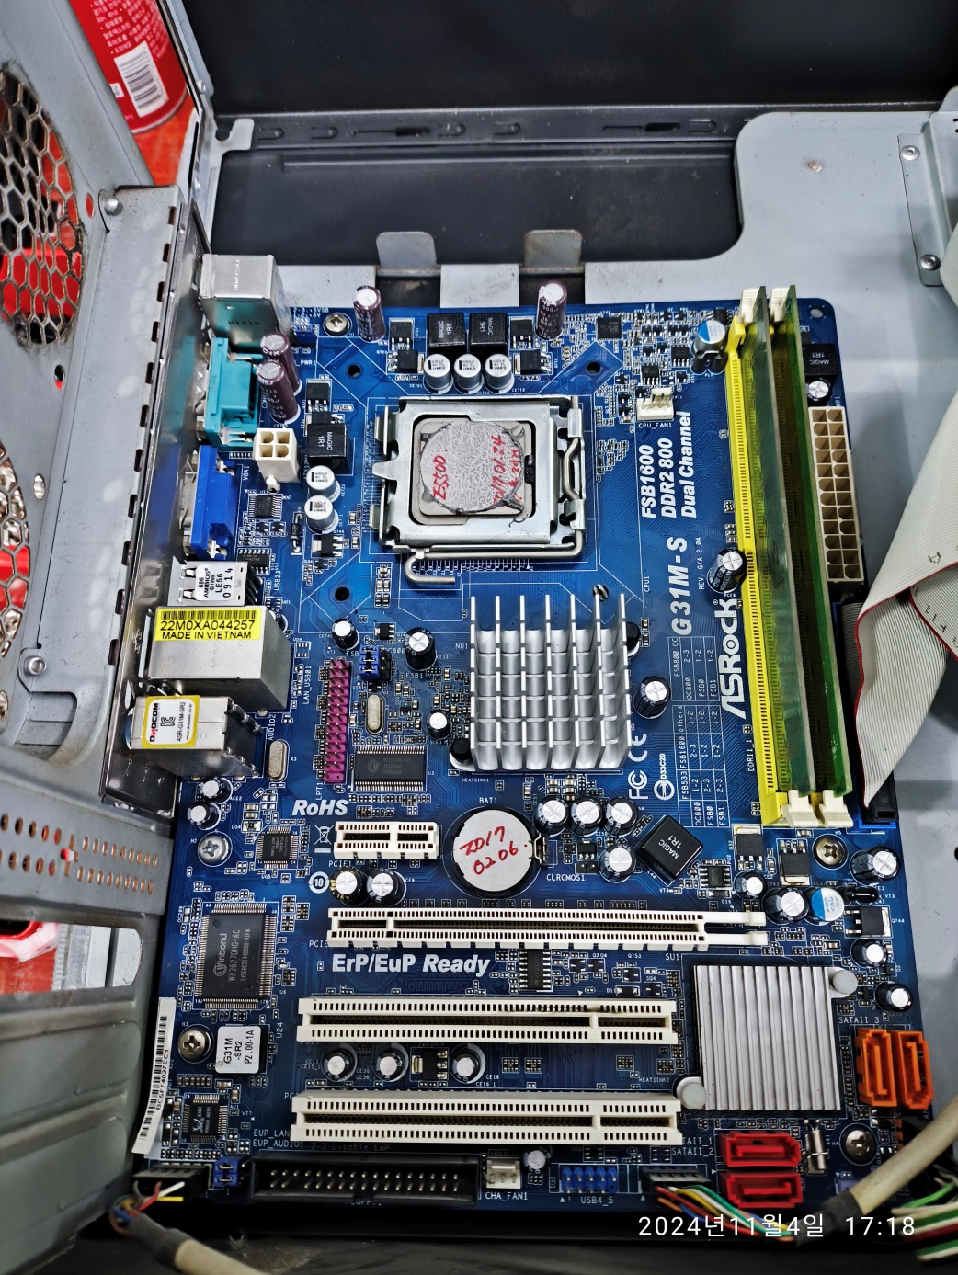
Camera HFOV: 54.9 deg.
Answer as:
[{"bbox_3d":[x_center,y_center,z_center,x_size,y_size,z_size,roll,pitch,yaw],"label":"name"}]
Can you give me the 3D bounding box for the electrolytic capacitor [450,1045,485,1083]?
[{"bbox_3d":[-0.003,0.101,0.217,0.006,0.007,0.006,0,72,1],"label":"electrolytic capacitor"}]

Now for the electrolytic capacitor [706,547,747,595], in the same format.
[{"bbox_3d":[0.067,-0.018,0.247,0.008,0.012,0.008,0,72,3],"label":"electrolytic capacitor"}]

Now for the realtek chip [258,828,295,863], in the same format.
[{"bbox_3d":[-0.051,0.053,0.233,0.009,0.002,0.009,0,72,1],"label":"realtek chip"}]

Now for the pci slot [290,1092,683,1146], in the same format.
[{"bbox_3d":[0.002,0.108,0.208,0.085,0.014,0.009,0,72,1],"label":"pci slot"}]

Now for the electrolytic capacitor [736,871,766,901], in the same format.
[{"bbox_3d":[0.067,0.061,0.228,0.006,0.007,0.006,0,72,1],"label":"electrolytic capacitor"}]

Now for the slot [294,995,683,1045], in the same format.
[{"bbox_3d":[0.002,0.089,0.214,0.085,0.014,0.009,0,72,1],"label":"slot"}]

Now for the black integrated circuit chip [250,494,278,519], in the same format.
[{"bbox_3d":[-0.061,-0.037,0.263,0.008,0.002,0.007,0,72,1],"label":"black integrated circuit chip"}]

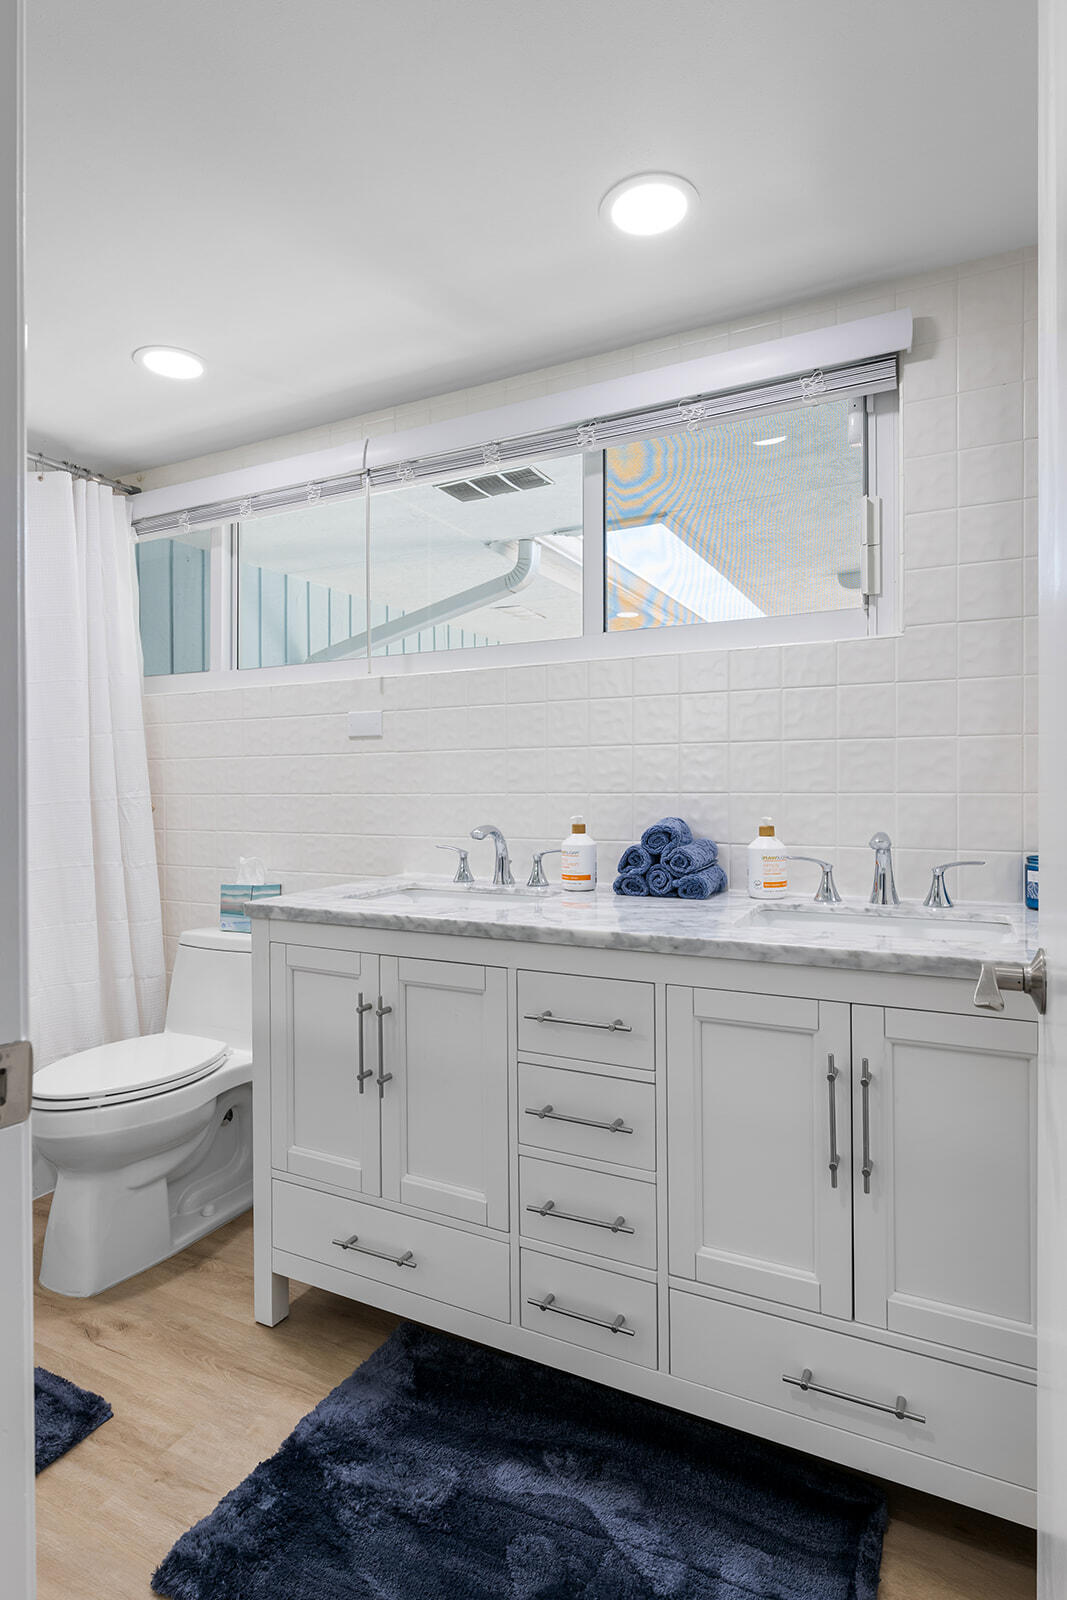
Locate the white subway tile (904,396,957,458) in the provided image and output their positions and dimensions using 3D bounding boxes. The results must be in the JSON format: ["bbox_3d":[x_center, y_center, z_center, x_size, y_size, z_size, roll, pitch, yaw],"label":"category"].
[{"bbox_3d":[0.787,-0.736,1.673,0.095,0.108,0.009,0,0,27],"label":"white subway tile"}]

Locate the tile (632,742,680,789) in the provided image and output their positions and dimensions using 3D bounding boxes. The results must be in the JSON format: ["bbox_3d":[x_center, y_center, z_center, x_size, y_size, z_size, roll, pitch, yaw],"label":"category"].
[{"bbox_3d":[0.283,-0.070,1.924,0.108,0.108,0.010,0,0,27],"label":"tile"}]

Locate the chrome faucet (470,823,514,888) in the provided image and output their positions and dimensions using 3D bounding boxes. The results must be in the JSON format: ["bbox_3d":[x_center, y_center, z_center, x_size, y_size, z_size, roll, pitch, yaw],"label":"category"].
[{"bbox_3d":[-0.094,0.132,2.007,0.052,0.146,0.172,0,1,27],"label":"chrome faucet"}]

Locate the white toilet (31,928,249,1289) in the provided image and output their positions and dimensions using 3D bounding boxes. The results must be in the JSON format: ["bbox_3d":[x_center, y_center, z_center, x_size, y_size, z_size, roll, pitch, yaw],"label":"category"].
[{"bbox_3d":[-0.873,0.703,2.078,0.410,0.690,0.725,0,0,27],"label":"white toilet"}]

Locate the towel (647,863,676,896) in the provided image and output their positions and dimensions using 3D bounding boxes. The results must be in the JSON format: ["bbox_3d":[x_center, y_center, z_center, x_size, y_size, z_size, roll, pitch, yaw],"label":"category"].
[{"bbox_3d":[0.296,0.164,1.810,0.063,0.065,0.142,0,0,27],"label":"towel"}]

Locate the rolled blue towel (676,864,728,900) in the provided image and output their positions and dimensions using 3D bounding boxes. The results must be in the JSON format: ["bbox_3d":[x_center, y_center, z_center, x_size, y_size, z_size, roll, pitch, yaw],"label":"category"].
[{"bbox_3d":[0.363,0.177,1.802,0.066,0.057,0.150,0,0,27],"label":"rolled blue towel"}]

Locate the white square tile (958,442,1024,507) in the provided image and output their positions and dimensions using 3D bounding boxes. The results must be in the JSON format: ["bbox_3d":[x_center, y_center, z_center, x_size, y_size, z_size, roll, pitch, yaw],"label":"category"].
[{"bbox_3d":[0.889,-0.632,1.645,0.110,0.110,0.010,0,0,27],"label":"white square tile"}]

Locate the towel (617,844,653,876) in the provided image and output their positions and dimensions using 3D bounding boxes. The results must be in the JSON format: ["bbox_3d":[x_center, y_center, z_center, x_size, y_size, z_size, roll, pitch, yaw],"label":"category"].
[{"bbox_3d":[0.248,0.128,1.861,0.072,0.060,0.150,0,0,27],"label":"towel"}]

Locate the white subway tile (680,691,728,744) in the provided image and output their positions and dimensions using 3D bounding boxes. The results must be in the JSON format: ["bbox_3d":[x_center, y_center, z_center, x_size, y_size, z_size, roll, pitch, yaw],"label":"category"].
[{"bbox_3d":[0.385,-0.182,1.889,0.108,0.108,0.010,0,0,27],"label":"white subway tile"}]

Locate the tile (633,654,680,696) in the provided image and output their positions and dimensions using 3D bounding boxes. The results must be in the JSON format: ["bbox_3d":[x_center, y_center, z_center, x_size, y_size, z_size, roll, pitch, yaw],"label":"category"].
[{"bbox_3d":[0.284,-0.283,1.938,0.110,0.088,0.008,0,1,27],"label":"tile"}]

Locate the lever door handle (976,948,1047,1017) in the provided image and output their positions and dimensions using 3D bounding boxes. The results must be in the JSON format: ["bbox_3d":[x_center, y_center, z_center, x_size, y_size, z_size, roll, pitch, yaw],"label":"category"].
[{"bbox_3d":[0.485,0.190,0.861,0.066,0.069,0.135,0,0,24],"label":"lever door handle"}]

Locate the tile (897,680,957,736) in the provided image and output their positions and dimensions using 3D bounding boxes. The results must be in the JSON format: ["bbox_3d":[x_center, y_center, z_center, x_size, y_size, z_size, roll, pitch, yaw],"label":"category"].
[{"bbox_3d":[0.785,-0.181,1.688,0.110,0.110,0.008,0,1,27],"label":"tile"}]

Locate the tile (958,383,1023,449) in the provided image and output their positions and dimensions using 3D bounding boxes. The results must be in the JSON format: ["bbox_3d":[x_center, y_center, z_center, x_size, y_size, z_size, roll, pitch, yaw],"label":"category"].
[{"bbox_3d":[0.890,-0.744,1.645,0.110,0.110,0.010,0,0,27],"label":"tile"}]

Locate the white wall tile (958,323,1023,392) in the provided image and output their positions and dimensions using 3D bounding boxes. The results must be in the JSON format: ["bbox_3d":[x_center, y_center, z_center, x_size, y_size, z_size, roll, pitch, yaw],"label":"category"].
[{"bbox_3d":[0.878,-0.846,1.623,0.108,0.108,0.010,0,0,27],"label":"white wall tile"}]

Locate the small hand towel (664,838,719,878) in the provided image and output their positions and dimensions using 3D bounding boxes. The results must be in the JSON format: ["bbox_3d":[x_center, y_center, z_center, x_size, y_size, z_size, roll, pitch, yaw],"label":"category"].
[{"bbox_3d":[0.334,0.120,1.788,0.067,0.067,0.165,0,0,23],"label":"small hand towel"}]

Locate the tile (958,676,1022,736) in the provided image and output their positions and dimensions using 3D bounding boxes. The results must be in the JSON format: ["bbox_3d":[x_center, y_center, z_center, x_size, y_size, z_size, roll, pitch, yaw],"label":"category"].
[{"bbox_3d":[0.889,-0.182,1.645,0.110,0.110,0.010,0,0,27],"label":"tile"}]

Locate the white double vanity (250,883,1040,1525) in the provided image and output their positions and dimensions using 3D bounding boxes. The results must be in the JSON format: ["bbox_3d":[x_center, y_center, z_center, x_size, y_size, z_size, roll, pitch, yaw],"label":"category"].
[{"bbox_3d":[0.210,0.647,1.664,1.522,0.878,0.575,0,1,27],"label":"white double vanity"}]

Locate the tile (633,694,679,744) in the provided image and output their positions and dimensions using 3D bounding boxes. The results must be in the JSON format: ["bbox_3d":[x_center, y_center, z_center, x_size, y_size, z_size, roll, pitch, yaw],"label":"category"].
[{"bbox_3d":[0.283,-0.180,1.928,0.108,0.108,0.009,0,0,27],"label":"tile"}]

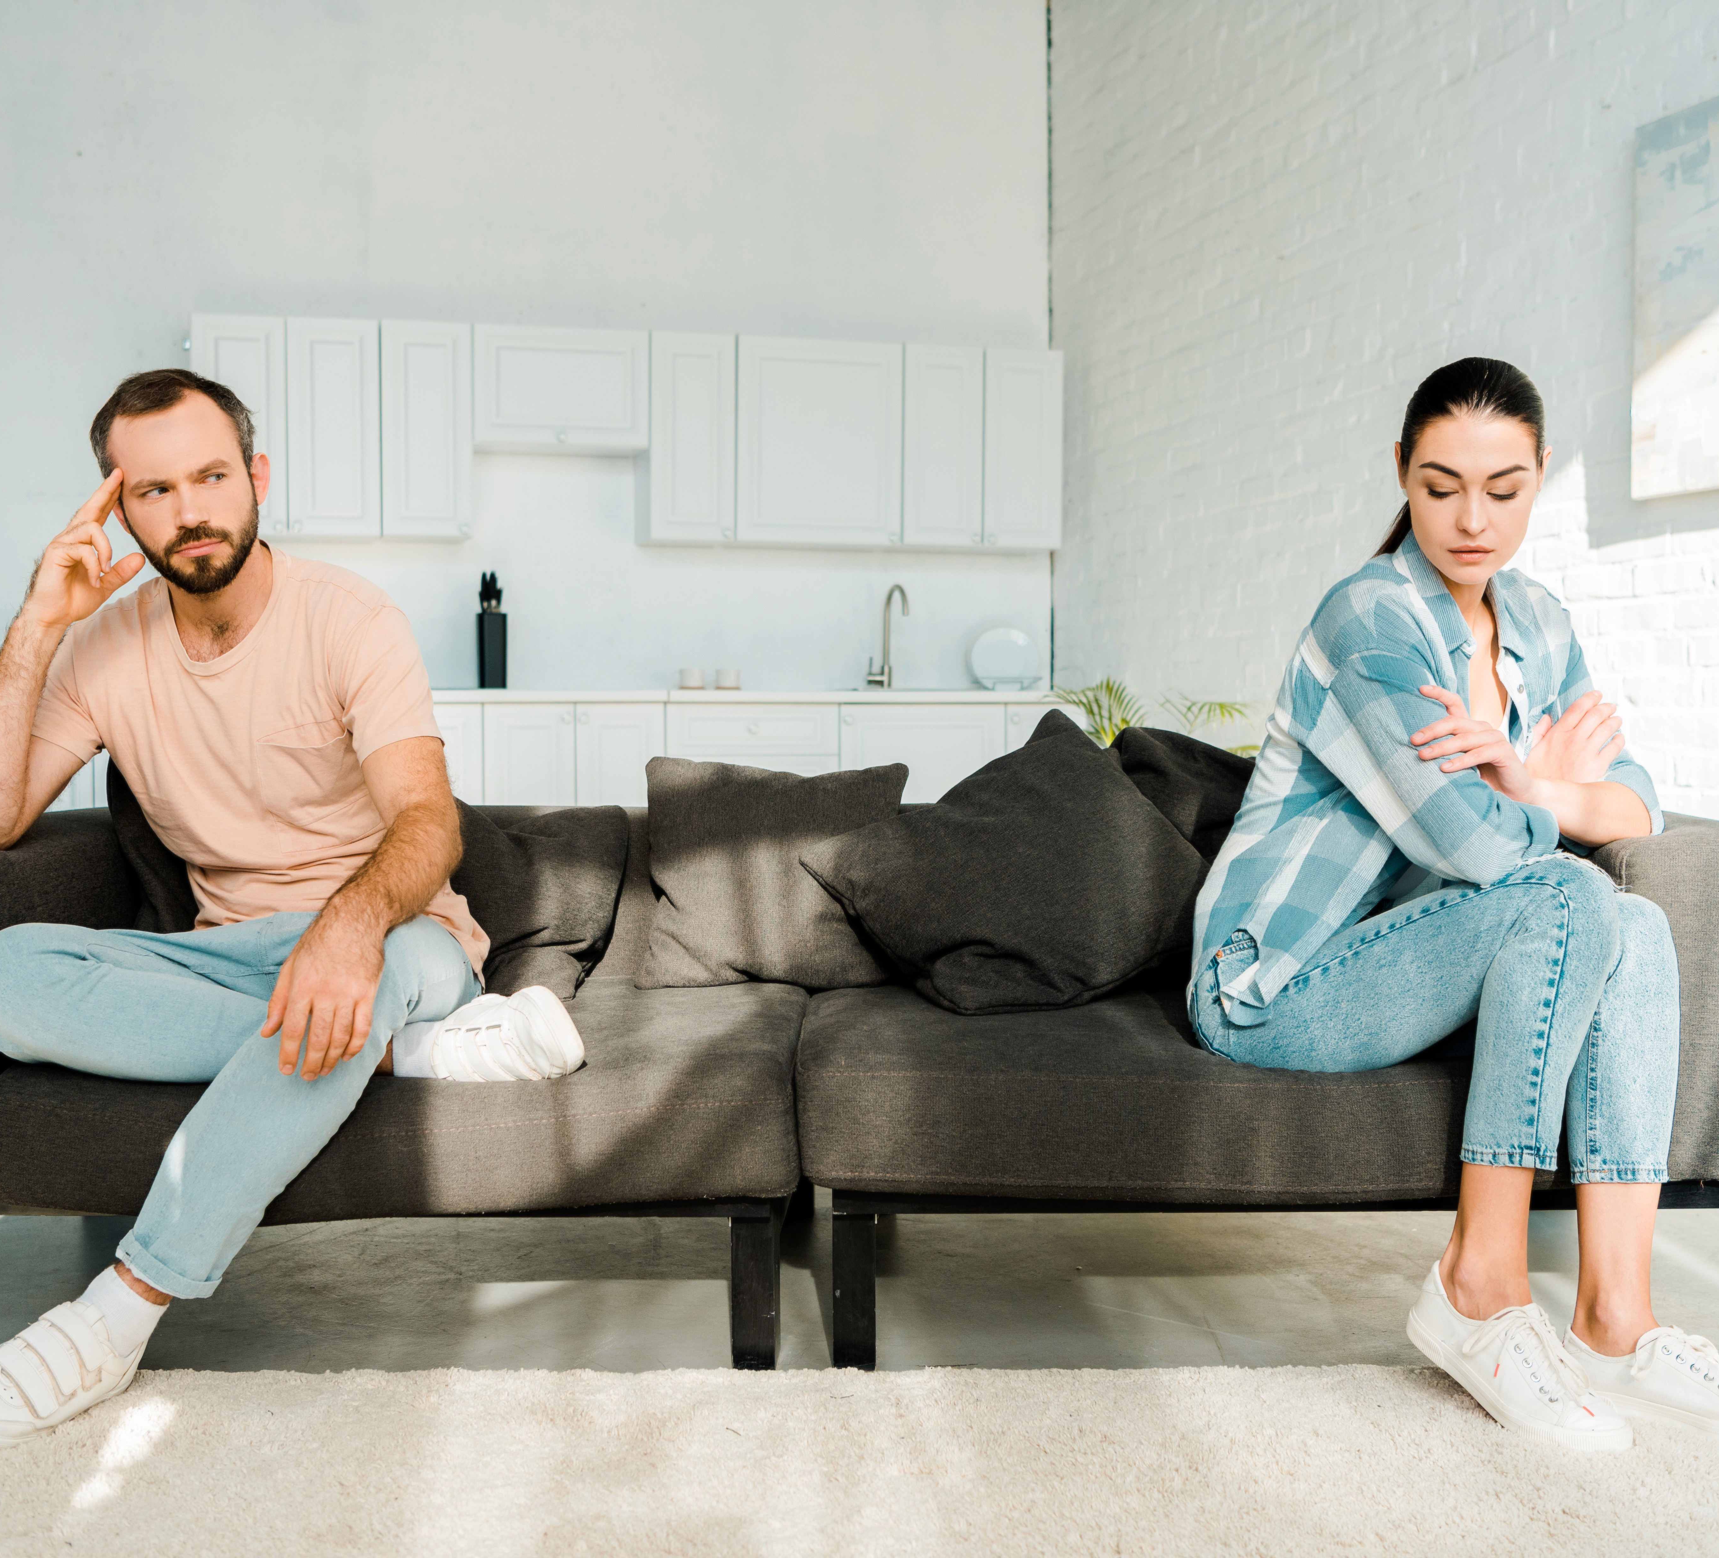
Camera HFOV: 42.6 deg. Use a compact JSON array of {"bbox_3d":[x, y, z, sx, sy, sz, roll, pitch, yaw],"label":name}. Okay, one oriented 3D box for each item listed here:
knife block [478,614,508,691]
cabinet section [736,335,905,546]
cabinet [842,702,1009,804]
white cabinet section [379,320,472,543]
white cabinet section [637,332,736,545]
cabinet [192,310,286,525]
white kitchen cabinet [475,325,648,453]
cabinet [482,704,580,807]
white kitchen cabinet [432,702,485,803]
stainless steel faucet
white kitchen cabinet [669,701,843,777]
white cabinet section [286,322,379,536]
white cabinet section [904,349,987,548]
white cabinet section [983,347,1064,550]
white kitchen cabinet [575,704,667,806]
[{"bbox_3d":[-1.237,-0.412,7.399,0.085,0.255,0.125,-1,2,-15],"label":"knife block"},{"bbox_3d":[-0.176,-1.177,7.834,0.601,0.709,0.300,-1,2,-17],"label":"cabinet section"},{"bbox_3d":[0.148,0.135,7.735,0.591,0.788,0.552,-1,2,-15],"label":"cabinet"},{"bbox_3d":[-1.473,-1.160,7.447,0.301,0.709,0.300,-1,2,-17],"label":"white cabinet section"},{"bbox_3d":[-0.609,-1.172,7.705,0.303,0.709,0.300,-1,2,-17],"label":"white cabinet section"},{"bbox_3d":[-2.025,-1.144,7.220,0.295,0.697,0.305,-1,2,-15],"label":"cabinet"},{"bbox_3d":[-1.028,-1.309,7.490,0.591,0.384,0.305,-1,2,-15],"label":"white kitchen cabinet"},{"bbox_3d":[-1.133,0.147,7.381,0.295,0.788,0.552,-1,2,-15],"label":"cabinet"},{"bbox_3d":[-1.418,0.150,7.303,0.295,0.788,0.552,-1,2,-15],"label":"white kitchen cabinet"},{"bbox_3d":[0.097,-0.490,7.789,0.125,0.385,0.210,-1,2,-27],"label":"stainless steel faucet"},{"bbox_3d":[-0.421,0.141,7.578,0.591,0.788,0.552,-1,2,-15],"label":"white kitchen cabinet"},{"bbox_3d":[-1.760,-1.156,7.361,0.299,0.709,0.300,-1,2,-17],"label":"white cabinet section"},{"bbox_3d":[0.258,-1.183,7.964,0.307,0.709,0.300,-1,2,-17],"label":"white cabinet section"},{"bbox_3d":[0.547,-1.187,8.051,0.297,0.709,0.300,-1,2,-17],"label":"white cabinet section"},{"bbox_3d":[-0.849,0.144,7.460,0.295,0.788,0.552,-1,2,-15],"label":"white kitchen cabinet"}]

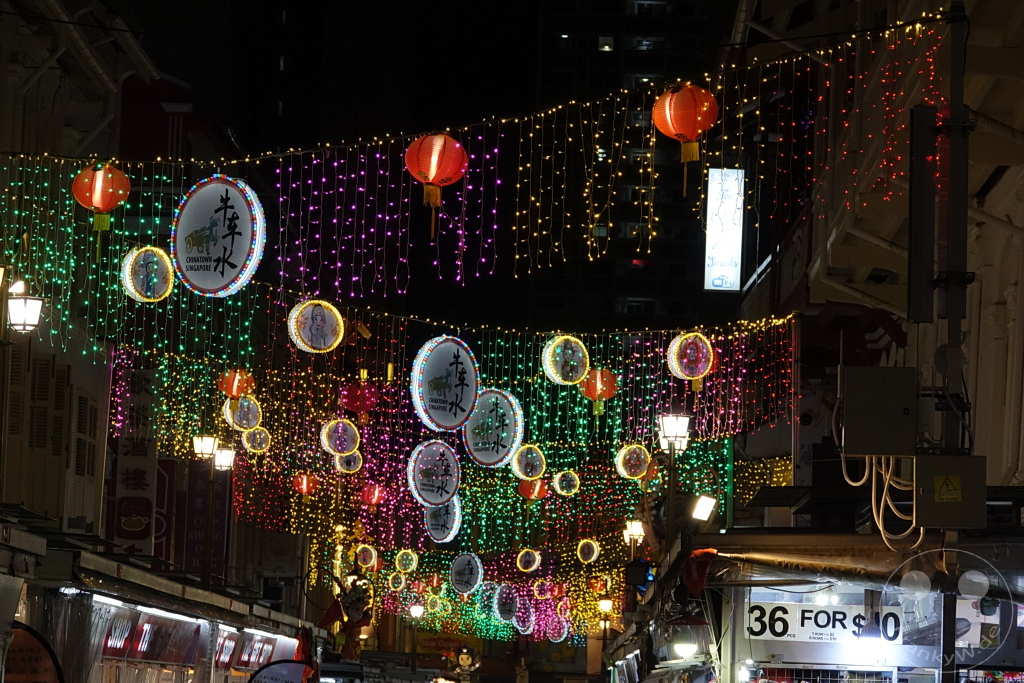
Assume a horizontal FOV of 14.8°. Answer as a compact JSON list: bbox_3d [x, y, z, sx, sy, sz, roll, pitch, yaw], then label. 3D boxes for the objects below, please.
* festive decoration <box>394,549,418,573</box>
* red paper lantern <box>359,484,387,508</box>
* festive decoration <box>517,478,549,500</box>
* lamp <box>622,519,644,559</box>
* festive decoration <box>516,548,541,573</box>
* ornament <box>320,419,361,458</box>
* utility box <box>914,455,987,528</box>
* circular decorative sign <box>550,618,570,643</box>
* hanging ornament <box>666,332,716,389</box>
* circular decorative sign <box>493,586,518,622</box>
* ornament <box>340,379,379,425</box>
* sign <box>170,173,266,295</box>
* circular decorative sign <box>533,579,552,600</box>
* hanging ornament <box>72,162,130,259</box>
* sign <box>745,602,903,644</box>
[{"bbox_3d":[-2.606,5.486,98.600,0.540,0.540,0.150,-4,-7,34],"label":"festive decoration"},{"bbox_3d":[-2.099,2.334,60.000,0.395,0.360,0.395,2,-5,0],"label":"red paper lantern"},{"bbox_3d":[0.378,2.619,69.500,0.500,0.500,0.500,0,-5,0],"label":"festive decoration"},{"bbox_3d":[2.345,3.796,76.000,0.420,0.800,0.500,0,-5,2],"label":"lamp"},{"bbox_3d":[0.451,5.821,105.000,0.600,0.600,0.170,-3,-6,31],"label":"festive decoration"},{"bbox_3d":[-2.841,1.590,65.500,0.600,0.600,0.170,2,-6,-23],"label":"ornament"},{"bbox_3d":[2.430,0.834,21.900,0.390,0.395,0.170,1,-5,3],"label":"utility box"},{"bbox_3d":[1.599,9.889,136.000,0.960,0.960,0.160,-5,-7,42],"label":"circular decorative sign"},{"bbox_3d":[2.073,0.197,45.800,0.540,0.580,0.150,4,-7,-35],"label":"hanging ornament"},{"bbox_3d":[-0.219,8.212,123.700,0.140,1.120,1.120,-4,-7,38],"label":"circular decorative sign"},{"bbox_3d":[-1.609,0.653,42.000,0.400,0.470,0.400,0,-5,0],"label":"ornament"},{"bbox_3d":[-1.978,-0.710,26.600,0.820,0.820,0.110,-3,-7,41],"label":"sign"},{"bbox_3d":[0.887,7.227,115.000,0.540,0.540,0.150,-5,-7,40],"label":"circular decorative sign"},{"bbox_3d":[-2.813,-0.881,27.100,0.395,0.660,0.395,2,-5,0],"label":"hanging ornament"},{"bbox_3d":[1.759,1.590,22.300,0.890,0.210,0.015,1,-5,3],"label":"sign"}]

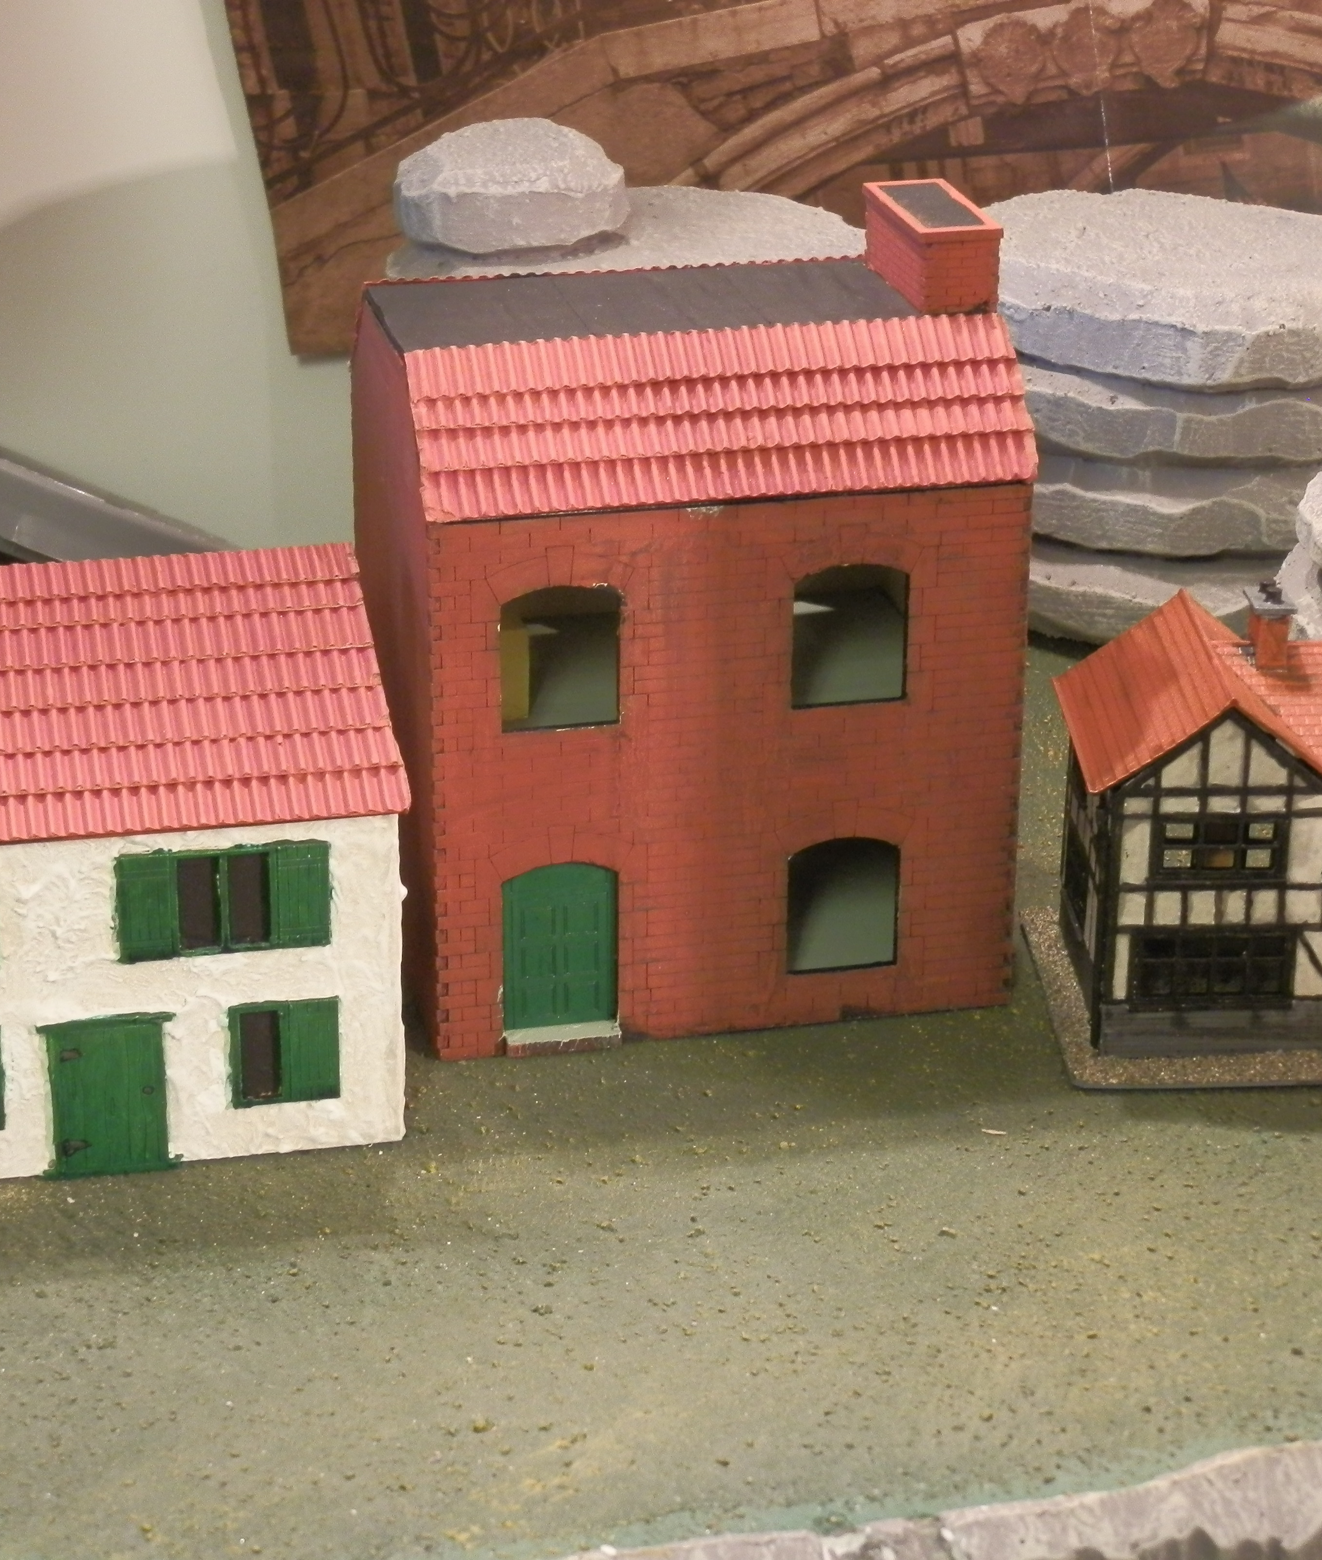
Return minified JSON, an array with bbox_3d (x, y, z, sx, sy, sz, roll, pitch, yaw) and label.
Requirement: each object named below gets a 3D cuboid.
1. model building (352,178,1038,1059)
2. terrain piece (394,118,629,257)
[{"bbox_3d":[0.004,-0.042,0.809,0.129,0.164,0.115,-5,23,-12],"label":"model building"},{"bbox_3d":[-0.041,-0.165,1.013,0.065,0.026,0.054,-2,22,-5],"label":"terrain piece"}]

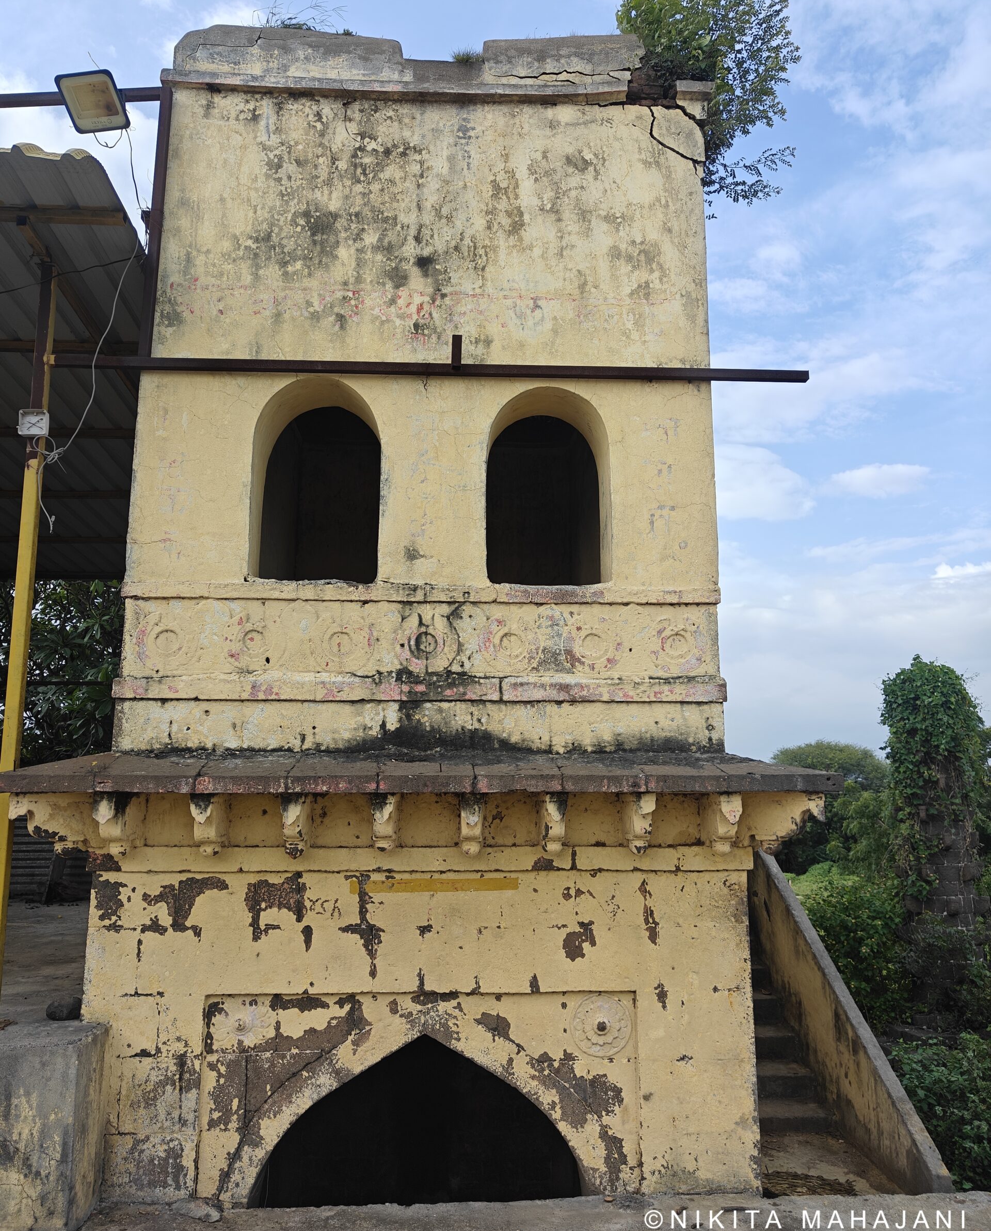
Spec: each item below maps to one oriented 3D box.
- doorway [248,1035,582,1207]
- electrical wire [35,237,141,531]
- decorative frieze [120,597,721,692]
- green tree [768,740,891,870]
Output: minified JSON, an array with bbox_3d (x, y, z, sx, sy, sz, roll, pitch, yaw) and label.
[{"bbox_3d":[-0.338,2.163,4.013,1.387,0.677,0.250,0,-9,-2],"label":"doorway"},{"bbox_3d":[-1.963,-1.131,4.387,0.422,1.500,0.150,0,-9,-2],"label":"electrical wire"},{"bbox_3d":[-0.338,0.142,4.357,2.818,0.452,0.120,0,-9,-2],"label":"decorative frieze"},{"bbox_3d":[9.287,5.670,25.415,4.200,4.400,4.000,0,-9,0],"label":"green tree"}]

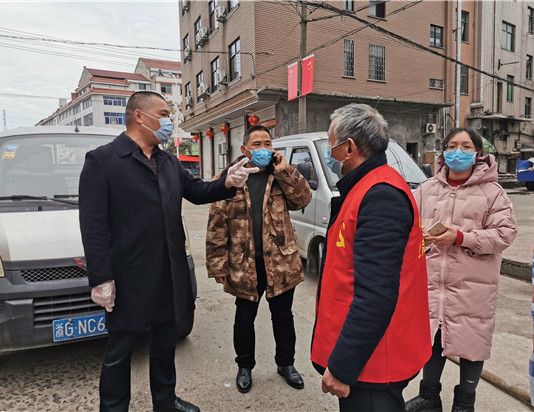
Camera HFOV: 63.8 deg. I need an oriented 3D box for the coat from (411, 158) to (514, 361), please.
[{"bbox_3d":[1.069,0.299,2.407,0.580,1.140,0.420,3,6,35],"label":"coat"}]

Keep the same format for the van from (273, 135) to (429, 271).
[{"bbox_3d":[0.949,-0.133,6.766,1.620,1.880,3.850,-3,5,-20],"label":"van"}]

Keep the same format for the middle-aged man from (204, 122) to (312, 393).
[{"bbox_3d":[-0.056,0.330,2.780,0.640,1.690,0.450,-1,5,-8],"label":"middle-aged man"}]

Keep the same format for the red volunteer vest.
[{"bbox_3d":[0.347,0.205,1.484,0.370,0.710,0.450,-1,5,-3],"label":"red volunteer vest"}]

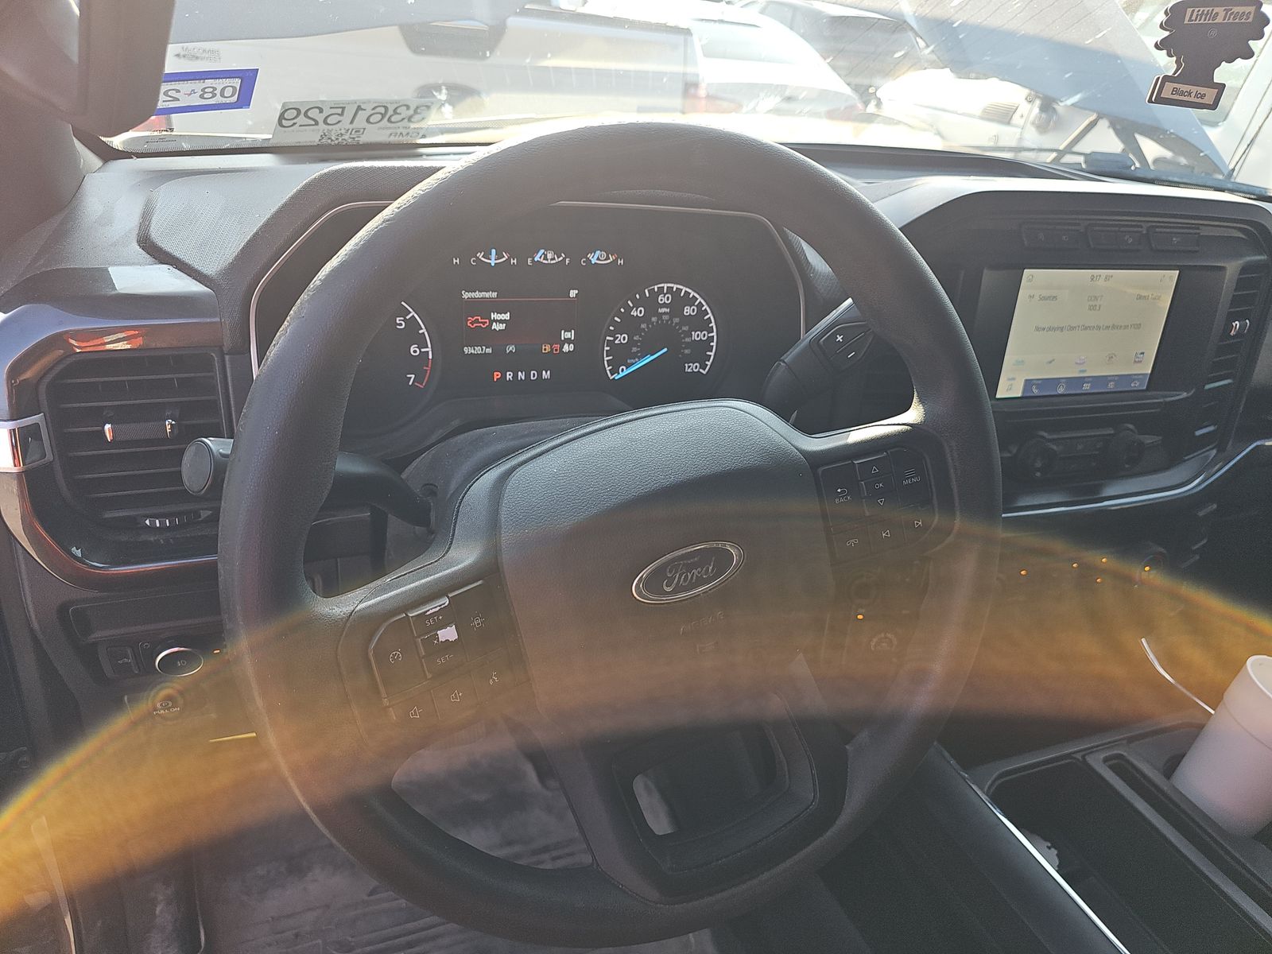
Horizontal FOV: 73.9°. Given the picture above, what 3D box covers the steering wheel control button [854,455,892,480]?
[{"bbox_3d":[0.122,-0.005,0.437,0.018,0.011,0.006,-14,7,-5],"label":"steering wheel control button"}]

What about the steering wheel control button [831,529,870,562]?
[{"bbox_3d":[0.112,0.035,0.440,0.019,0.015,0.006,-14,7,-5],"label":"steering wheel control button"}]

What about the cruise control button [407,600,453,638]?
[{"bbox_3d":[-0.087,0.060,0.359,0.018,0.011,0.006,-20,9,-34],"label":"cruise control button"}]

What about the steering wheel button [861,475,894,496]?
[{"bbox_3d":[0.125,0.004,0.439,0.018,0.009,0.007,-15,8,-7],"label":"steering wheel button"}]

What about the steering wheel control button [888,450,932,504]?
[{"bbox_3d":[0.143,0.000,0.441,0.018,0.027,0.007,-15,8,-7],"label":"steering wheel control button"}]

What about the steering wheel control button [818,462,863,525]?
[{"bbox_3d":[0.105,0.008,0.436,0.018,0.029,0.007,-15,8,-7],"label":"steering wheel control button"}]

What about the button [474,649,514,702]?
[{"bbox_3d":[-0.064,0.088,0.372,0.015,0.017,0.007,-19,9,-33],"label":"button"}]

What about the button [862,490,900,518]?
[{"bbox_3d":[0.127,0.013,0.440,0.018,0.009,0.007,-15,8,-7],"label":"button"}]

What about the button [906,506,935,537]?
[{"bbox_3d":[0.148,0.023,0.444,0.016,0.014,0.007,-15,8,-7],"label":"button"}]

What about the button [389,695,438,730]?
[{"bbox_3d":[-0.093,0.098,0.353,0.018,0.011,0.006,-20,9,-34],"label":"button"}]

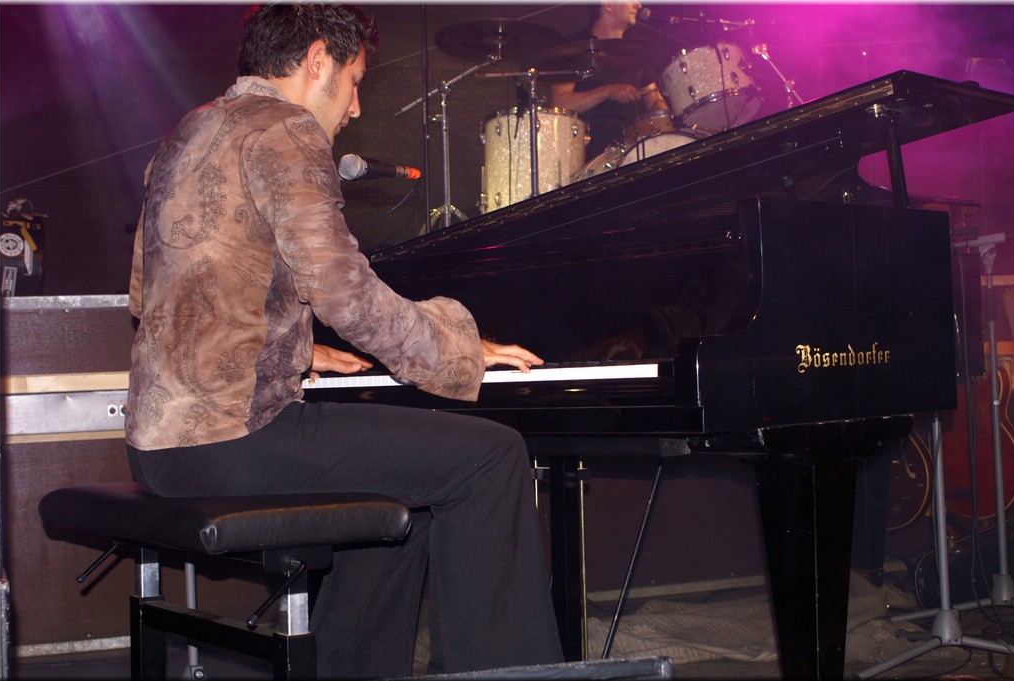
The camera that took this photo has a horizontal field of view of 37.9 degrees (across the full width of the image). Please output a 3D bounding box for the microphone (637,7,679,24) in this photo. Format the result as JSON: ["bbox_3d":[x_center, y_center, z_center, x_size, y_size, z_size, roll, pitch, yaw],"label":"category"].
[{"bbox_3d":[0.597,-1.277,5.812,0.183,0.050,0.050,-3,-1,36],"label":"microphone"}]

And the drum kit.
[{"bbox_3d":[0.314,-0.673,5.363,1.450,1.030,1.200,-2,-1,-33],"label":"drum kit"}]

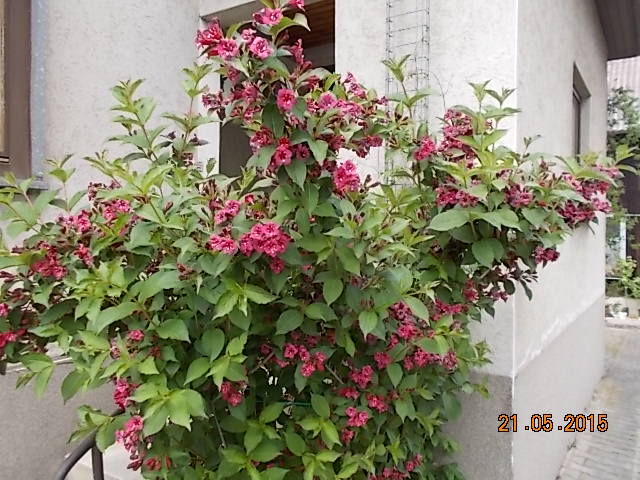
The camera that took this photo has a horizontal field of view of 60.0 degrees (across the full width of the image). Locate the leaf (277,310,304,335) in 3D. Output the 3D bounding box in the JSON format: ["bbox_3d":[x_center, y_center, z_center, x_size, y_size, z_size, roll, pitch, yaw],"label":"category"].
[{"bbox_3d":[-0.081,0.226,1.530,0.074,0.067,0.035,0,0,-3],"label":"leaf"}]

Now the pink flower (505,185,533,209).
[{"bbox_3d":[0.557,-0.122,1.550,0.073,0.067,0.055,0,-9,10],"label":"pink flower"}]

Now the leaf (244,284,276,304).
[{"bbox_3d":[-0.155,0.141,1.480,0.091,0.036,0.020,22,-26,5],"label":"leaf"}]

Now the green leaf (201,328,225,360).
[{"bbox_3d":[-0.271,0.264,1.400,0.058,0.077,0.035,0,0,-5],"label":"green leaf"}]

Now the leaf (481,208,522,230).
[{"bbox_3d":[0.506,-0.056,1.550,0.110,0.062,0.045,0,0,18],"label":"leaf"}]

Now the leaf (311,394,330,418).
[{"bbox_3d":[-0.007,0.471,1.570,0.042,0.077,0.020,-22,-33,-15],"label":"leaf"}]

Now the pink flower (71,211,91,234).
[{"bbox_3d":[-0.623,-0.046,1.450,0.055,0.060,0.049,0,0,-17],"label":"pink flower"}]

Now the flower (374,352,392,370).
[{"bbox_3d":[0.183,0.350,1.600,0.050,0.050,0.045,0,1,7],"label":"flower"}]

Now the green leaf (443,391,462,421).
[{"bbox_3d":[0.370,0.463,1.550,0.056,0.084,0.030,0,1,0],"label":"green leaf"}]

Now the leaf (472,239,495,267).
[{"bbox_3d":[0.442,0.034,1.500,0.057,0.072,0.035,0,0,12],"label":"leaf"}]

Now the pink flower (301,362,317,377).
[{"bbox_3d":[-0.033,0.366,1.570,0.043,0.038,0.035,0,0,-1],"label":"pink flower"}]

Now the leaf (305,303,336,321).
[{"bbox_3d":[0.003,0.208,1.550,0.097,0.041,0.020,16,-27,8],"label":"leaf"}]

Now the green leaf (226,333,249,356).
[{"bbox_3d":[-0.205,0.260,1.380,0.052,0.057,0.035,0,0,-4],"label":"green leaf"}]

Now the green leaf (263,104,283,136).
[{"bbox_3d":[-0.122,-0.315,1.450,0.055,0.084,0.030,0,0,-2],"label":"green leaf"}]

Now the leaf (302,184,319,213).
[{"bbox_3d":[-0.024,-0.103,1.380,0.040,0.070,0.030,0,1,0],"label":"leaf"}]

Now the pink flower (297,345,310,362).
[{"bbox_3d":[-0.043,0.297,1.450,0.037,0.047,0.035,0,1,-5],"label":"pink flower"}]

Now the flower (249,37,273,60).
[{"bbox_3d":[-0.153,-0.494,1.430,0.059,0.059,0.045,0,0,-13],"label":"flower"}]

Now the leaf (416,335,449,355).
[{"bbox_3d":[0.310,0.290,1.530,0.085,0.056,0.040,0,0,11],"label":"leaf"}]

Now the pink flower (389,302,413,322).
[{"bbox_3d":[0.215,0.193,1.480,0.061,0.051,0.047,0,0,4],"label":"pink flower"}]

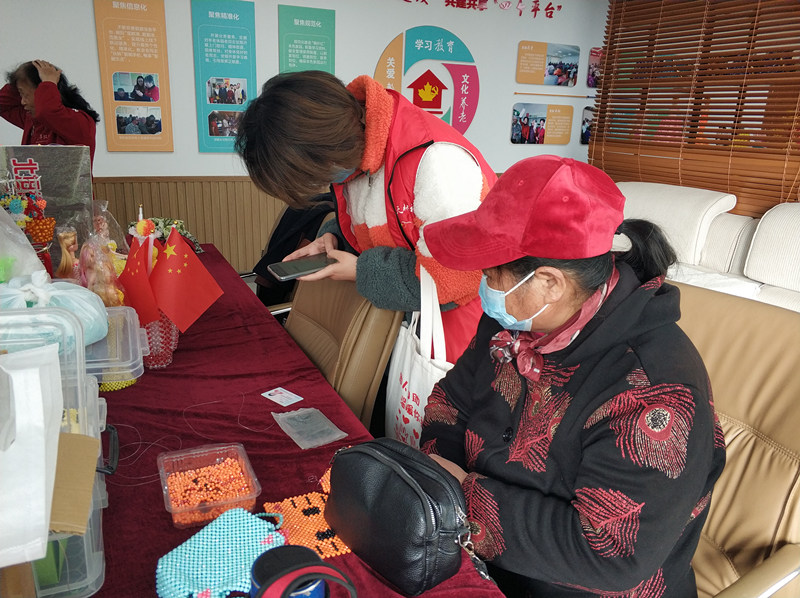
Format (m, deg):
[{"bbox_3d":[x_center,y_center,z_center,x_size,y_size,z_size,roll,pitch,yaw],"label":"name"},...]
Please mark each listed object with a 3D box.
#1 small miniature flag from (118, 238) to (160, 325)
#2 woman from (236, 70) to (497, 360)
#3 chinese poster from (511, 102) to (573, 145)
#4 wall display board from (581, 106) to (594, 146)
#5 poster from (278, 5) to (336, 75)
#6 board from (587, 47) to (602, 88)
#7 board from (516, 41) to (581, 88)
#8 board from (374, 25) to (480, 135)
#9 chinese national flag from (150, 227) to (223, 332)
[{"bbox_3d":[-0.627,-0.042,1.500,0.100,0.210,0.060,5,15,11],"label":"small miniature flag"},{"bbox_3d":[-0.043,0.225,1.486,0.630,1.435,0.500,-5,16,-22],"label":"woman"},{"bbox_3d":[1.414,-1.716,6.139,0.717,0.379,0.020,-5,16,-22],"label":"chinese poster"},{"bbox_3d":[2.180,-1.783,6.451,0.717,0.374,0.020,-5,16,-22],"label":"wall display board"},{"bbox_3d":[-0.759,-1.794,5.175,0.470,1.149,0.020,-5,16,-22],"label":"poster"},{"bbox_3d":[2.192,-2.319,6.304,0.722,0.374,0.020,-5,16,-22],"label":"board"},{"bbox_3d":[1.432,-2.255,5.993,0.722,0.377,0.020,-5,16,-22],"label":"board"},{"bbox_3d":[0.264,-1.877,5.595,1.054,1.054,0.020,-5,16,-22],"label":"board"},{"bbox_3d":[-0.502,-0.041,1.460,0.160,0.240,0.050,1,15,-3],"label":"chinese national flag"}]

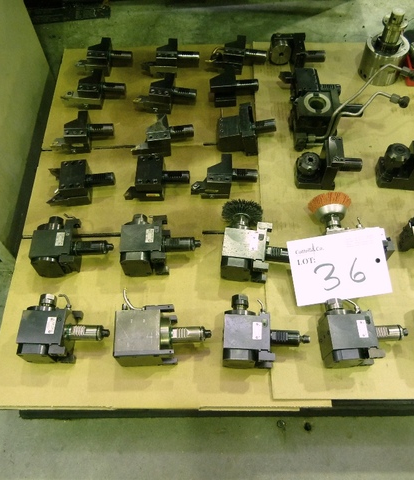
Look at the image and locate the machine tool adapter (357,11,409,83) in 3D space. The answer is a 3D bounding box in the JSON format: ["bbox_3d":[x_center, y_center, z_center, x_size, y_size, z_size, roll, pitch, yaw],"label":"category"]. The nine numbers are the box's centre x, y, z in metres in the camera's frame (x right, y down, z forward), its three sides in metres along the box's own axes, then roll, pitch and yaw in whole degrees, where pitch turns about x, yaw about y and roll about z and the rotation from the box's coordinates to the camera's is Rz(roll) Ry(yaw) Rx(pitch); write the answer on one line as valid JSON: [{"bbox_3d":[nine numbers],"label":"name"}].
[{"bbox_3d":[0.481,-0.523,1.220,0.115,0.190,0.115,-1,60,1],"label":"machine tool adapter"}]

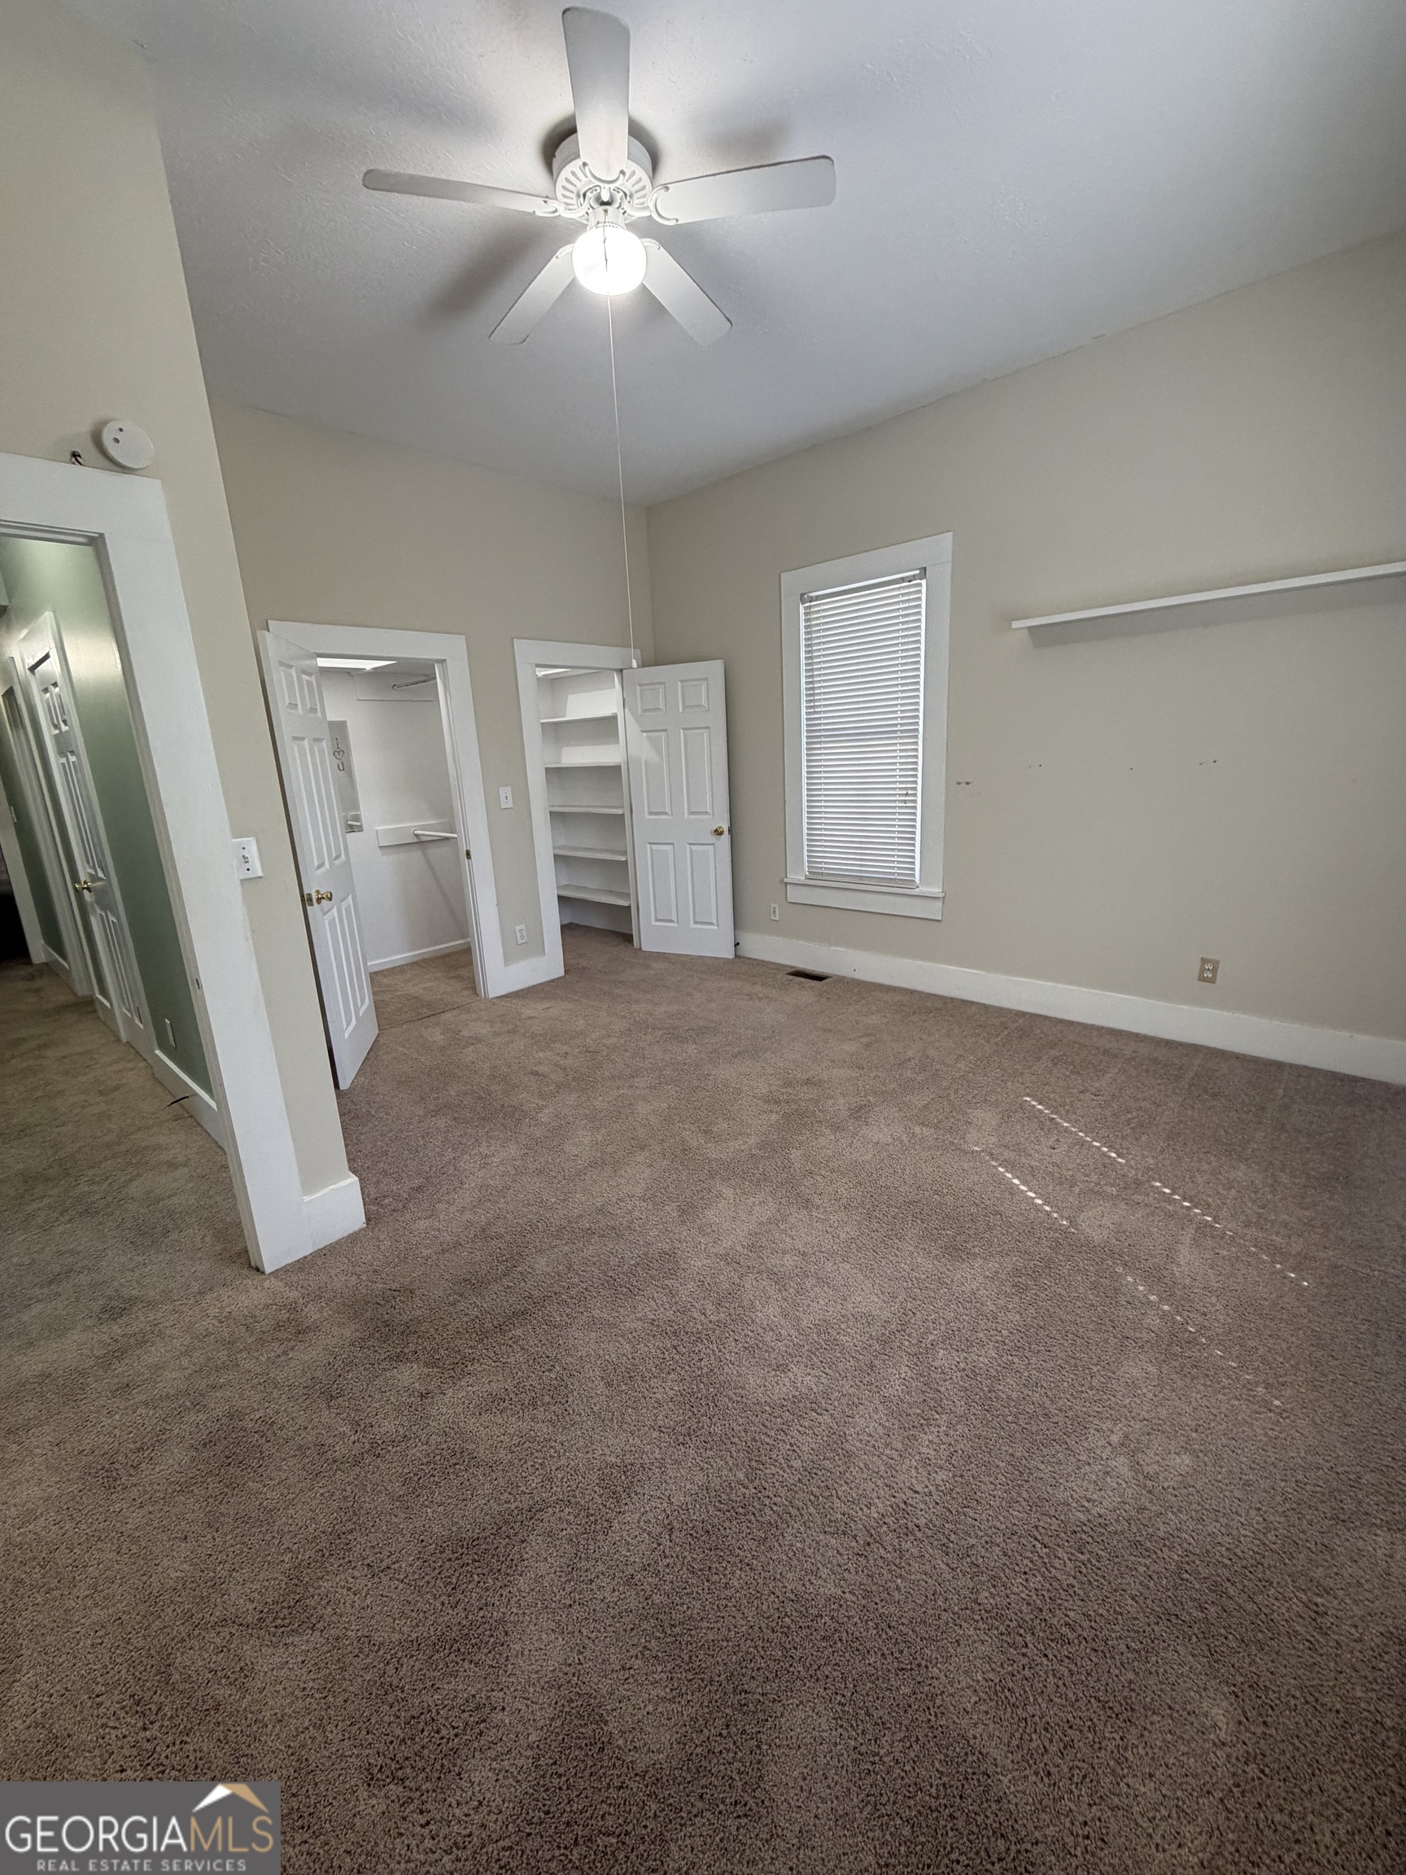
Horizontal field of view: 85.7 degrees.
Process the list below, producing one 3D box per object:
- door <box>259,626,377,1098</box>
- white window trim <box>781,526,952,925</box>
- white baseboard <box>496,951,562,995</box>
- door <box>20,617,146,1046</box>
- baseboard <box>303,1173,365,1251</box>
[{"bbox_3d":[-1.825,-0.349,3.696,0.036,2.014,0.786,-6,14,-12],"label":"door"},{"bbox_3d":[0.936,-1.150,4.484,1.109,2.031,0.055,10,19,41],"label":"white window trim"},{"bbox_3d":[-1.168,0.240,5.073,0.025,0.171,0.513,10,19,41],"label":"white baseboard"},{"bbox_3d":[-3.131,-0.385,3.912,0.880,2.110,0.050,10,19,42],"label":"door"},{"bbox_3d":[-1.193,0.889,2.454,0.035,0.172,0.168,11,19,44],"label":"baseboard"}]

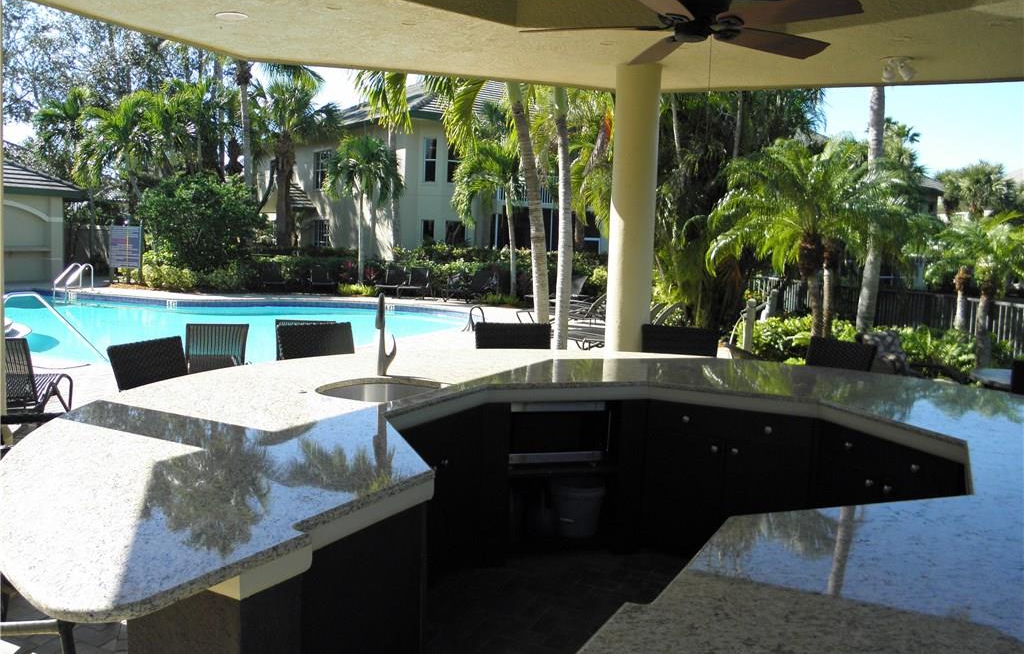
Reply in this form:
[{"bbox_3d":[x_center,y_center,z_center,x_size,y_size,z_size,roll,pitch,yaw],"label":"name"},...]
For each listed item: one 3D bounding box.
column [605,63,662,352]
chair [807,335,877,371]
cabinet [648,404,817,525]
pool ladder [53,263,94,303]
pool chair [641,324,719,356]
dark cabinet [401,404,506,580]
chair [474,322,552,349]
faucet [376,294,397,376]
[{"bbox_3d":[0.893,-0.425,6.261,0.330,2.990,0.330,2,5,5],"label":"column"},{"bbox_3d":[1.883,0.647,5.281,0.580,1.080,0.560,-1,6,-25],"label":"chair"},{"bbox_3d":[1.238,0.801,4.566,0.870,0.860,0.580,4,6,27],"label":"cabinet"},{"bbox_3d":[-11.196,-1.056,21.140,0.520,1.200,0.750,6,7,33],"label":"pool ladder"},{"bbox_3d":[1.205,0.531,6.038,0.560,1.020,0.580,3,6,12],"label":"pool chair"},{"bbox_3d":[-0.610,0.786,3.909,0.600,0.840,0.920,5,7,26],"label":"dark cabinet"},{"bbox_3d":[0.061,0.553,5.791,0.560,1.080,0.580,0,5,-13],"label":"chair"},{"bbox_3d":[-0.668,0.056,4.363,0.105,0.420,0.200,1,5,-3],"label":"faucet"}]

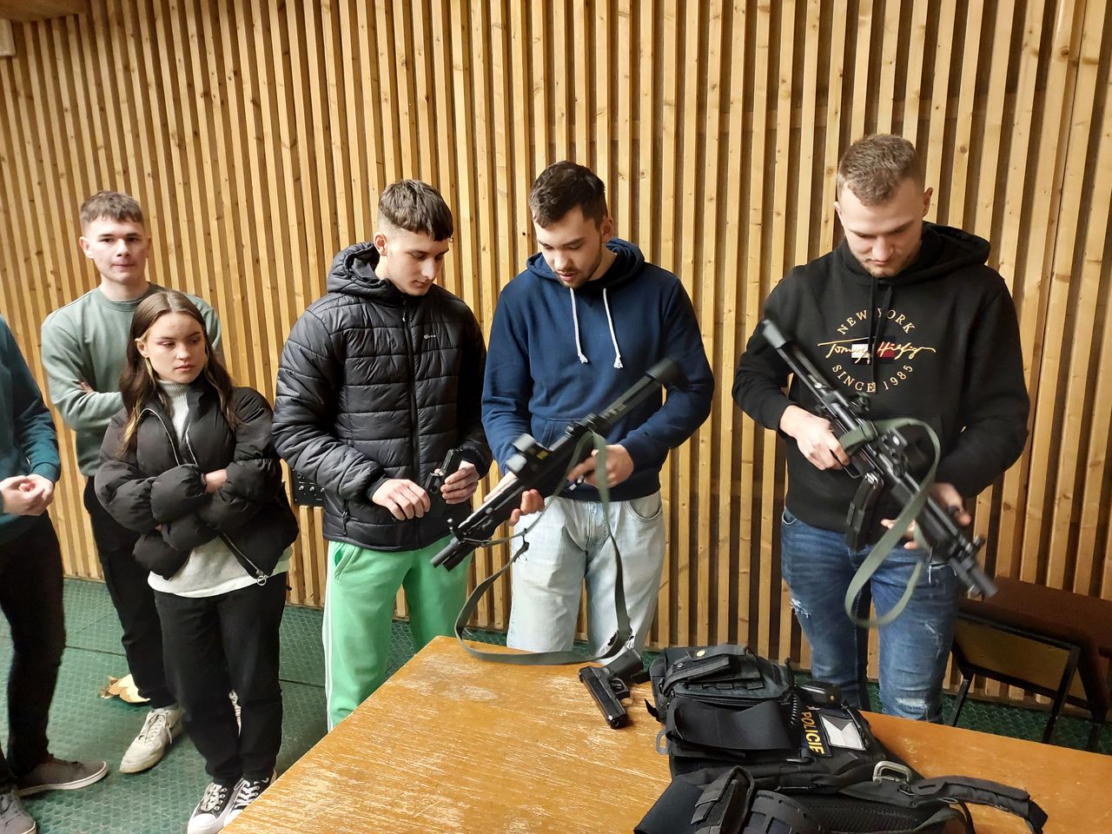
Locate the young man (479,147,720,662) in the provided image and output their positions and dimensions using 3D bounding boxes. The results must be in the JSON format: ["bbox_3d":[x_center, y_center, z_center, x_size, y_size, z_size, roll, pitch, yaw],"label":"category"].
[{"bbox_3d":[0.105,0.296,2.240,0.540,1.800,0.460,0,15,4],"label":"young man"}]

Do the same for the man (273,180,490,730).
[{"bbox_3d":[-0.401,0.317,2.264,0.520,1.765,0.470,-8,16,-23],"label":"man"}]

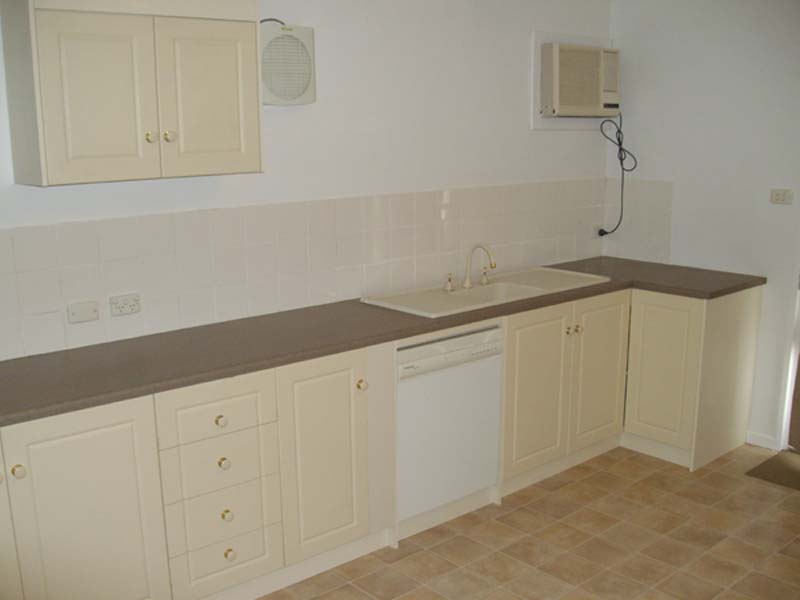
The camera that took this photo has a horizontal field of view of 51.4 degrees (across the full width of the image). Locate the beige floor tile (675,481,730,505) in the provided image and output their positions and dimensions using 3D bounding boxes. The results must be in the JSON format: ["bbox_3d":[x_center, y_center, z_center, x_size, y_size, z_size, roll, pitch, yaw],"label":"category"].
[{"bbox_3d":[1.421,0.900,3.885,0.207,0.010,0.186,-10,15,-41],"label":"beige floor tile"}]

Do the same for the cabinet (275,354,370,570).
[{"bbox_3d":[-0.462,0.542,3.289,0.404,0.754,0.570,-10,15,-41],"label":"cabinet"}]

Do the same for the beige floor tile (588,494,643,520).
[{"bbox_3d":[0.990,0.946,3.783,0.203,0.010,0.196,-10,15,-41],"label":"beige floor tile"}]

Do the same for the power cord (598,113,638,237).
[{"bbox_3d":[1.243,-0.721,4.797,0.111,0.697,0.192,-10,15,-40],"label":"power cord"}]

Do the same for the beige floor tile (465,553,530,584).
[{"bbox_3d":[0.385,1.051,3.250,0.203,0.010,0.196,-10,15,-41],"label":"beige floor tile"}]

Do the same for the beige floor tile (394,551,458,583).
[{"bbox_3d":[0.096,1.038,3.234,0.188,0.010,0.191,-10,15,-41],"label":"beige floor tile"}]

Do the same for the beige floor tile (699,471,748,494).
[{"bbox_3d":[1.559,0.881,4.006,0.195,0.010,0.195,-10,15,-40],"label":"beige floor tile"}]

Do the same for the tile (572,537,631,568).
[{"bbox_3d":[0.819,1.026,3.373,0.203,0.010,0.196,-10,15,-41],"label":"tile"}]

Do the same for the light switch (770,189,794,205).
[{"bbox_3d":[1.917,-0.515,4.179,0.013,0.073,0.115,-10,15,-40],"label":"light switch"}]

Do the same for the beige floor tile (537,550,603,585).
[{"bbox_3d":[0.662,1.040,3.206,0.195,0.010,0.184,-10,15,-41],"label":"beige floor tile"}]

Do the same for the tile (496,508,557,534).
[{"bbox_3d":[0.556,0.972,3.660,0.203,0.010,0.196,-10,15,-41],"label":"tile"}]

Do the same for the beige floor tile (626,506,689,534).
[{"bbox_3d":[1.121,0.973,3.640,0.203,0.010,0.196,-10,15,-41],"label":"beige floor tile"}]

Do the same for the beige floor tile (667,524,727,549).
[{"bbox_3d":[1.242,0.991,3.481,0.195,0.010,0.195,-10,15,-40],"label":"beige floor tile"}]

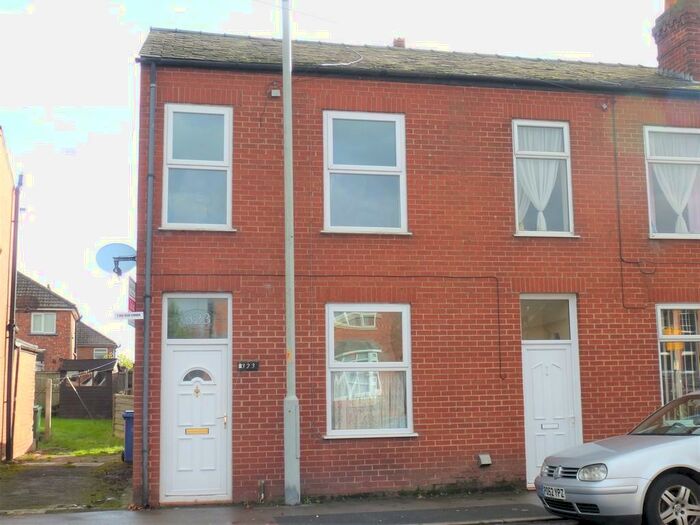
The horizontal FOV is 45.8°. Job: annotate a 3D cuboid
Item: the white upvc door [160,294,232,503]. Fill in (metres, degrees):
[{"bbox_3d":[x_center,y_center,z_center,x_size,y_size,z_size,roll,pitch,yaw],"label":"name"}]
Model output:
[{"bbox_3d":[-1.990,1.741,10.770,0.905,2.660,0.100,1,-7,-11],"label":"white upvc door"}]

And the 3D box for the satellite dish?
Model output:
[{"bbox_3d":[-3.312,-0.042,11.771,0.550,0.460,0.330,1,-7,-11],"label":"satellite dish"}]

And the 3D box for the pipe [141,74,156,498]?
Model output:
[{"bbox_3d":[-2.593,0.187,10.695,0.085,5.841,0.100,1,-7,-11],"label":"pipe"}]

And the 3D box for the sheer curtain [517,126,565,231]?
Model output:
[{"bbox_3d":[2.796,-1.229,12.188,0.840,1.620,0.100,1,-7,-11],"label":"sheer curtain"}]

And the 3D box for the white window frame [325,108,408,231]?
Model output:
[{"bbox_3d":[0.219,-1.253,11.534,1.210,1.716,0.120,1,-7,-11],"label":"white window frame"}]

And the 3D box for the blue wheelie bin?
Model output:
[{"bbox_3d":[-4.316,3.506,16.889,0.580,1.050,0.720,1,-7,-11],"label":"blue wheelie bin"}]

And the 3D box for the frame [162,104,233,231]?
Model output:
[{"bbox_3d":[-2.029,-1.274,11.089,0.929,1.710,0.120,1,-7,-11],"label":"frame"}]

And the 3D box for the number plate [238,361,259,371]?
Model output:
[{"bbox_3d":[-1.327,1.356,10.856,0.264,0.121,0.020,1,-7,-11],"label":"number plate"}]

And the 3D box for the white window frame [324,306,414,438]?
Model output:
[{"bbox_3d":[0.268,1.465,11.212,1.221,1.787,0.120,1,-7,-11],"label":"white window frame"}]

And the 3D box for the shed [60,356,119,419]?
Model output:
[{"bbox_3d":[-9.062,4.399,28.979,1.850,2.060,1.550,0,-7,-6],"label":"shed"}]

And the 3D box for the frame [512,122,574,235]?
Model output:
[{"bbox_3d":[2.812,-1.225,12.057,0.913,1.716,0.120,1,-7,-11],"label":"frame"}]

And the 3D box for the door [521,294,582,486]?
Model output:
[{"bbox_3d":[2.878,1.801,11.794,0.900,2.680,0.100,1,-7,-11],"label":"door"}]

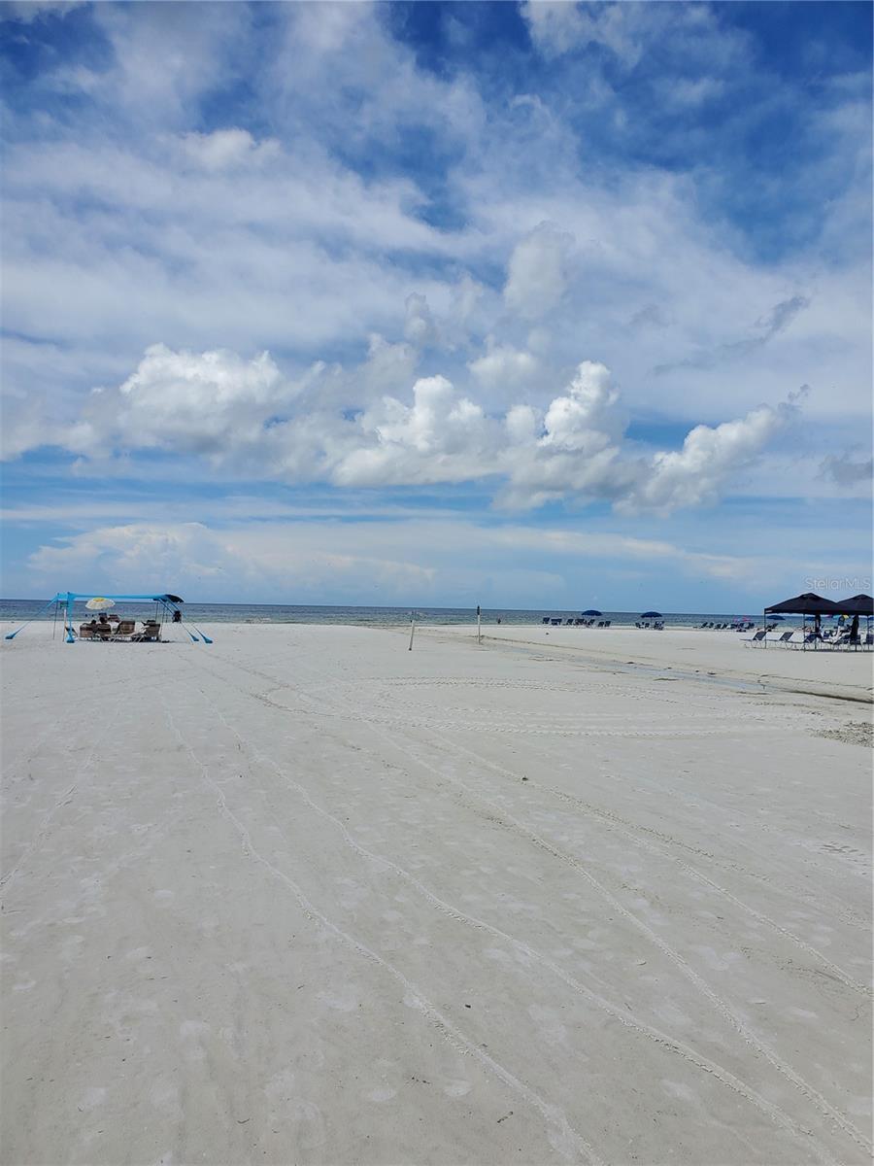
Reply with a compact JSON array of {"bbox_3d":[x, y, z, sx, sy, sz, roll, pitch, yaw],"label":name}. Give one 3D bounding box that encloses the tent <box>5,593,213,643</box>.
[{"bbox_3d":[-13.350,1.430,36.100,7.700,1.970,4.000,2,-2,-23],"label":"tent"}]

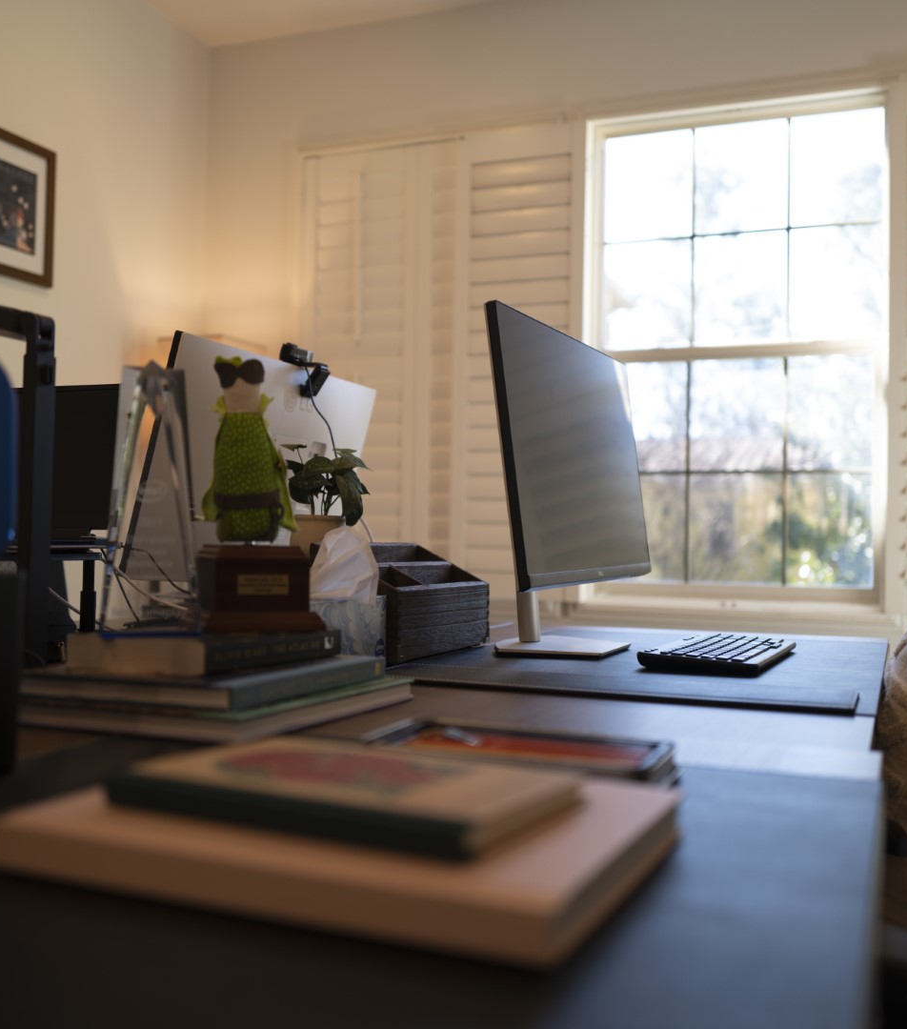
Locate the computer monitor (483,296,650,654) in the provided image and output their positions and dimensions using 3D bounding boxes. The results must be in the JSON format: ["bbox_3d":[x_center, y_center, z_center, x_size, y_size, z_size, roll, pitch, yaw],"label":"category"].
[{"bbox_3d":[0.170,-0.029,1.756,0.180,0.460,0.612,0,-1,23],"label":"computer monitor"}]

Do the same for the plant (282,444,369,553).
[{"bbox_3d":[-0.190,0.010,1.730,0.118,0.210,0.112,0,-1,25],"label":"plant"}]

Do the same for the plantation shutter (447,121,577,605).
[{"bbox_3d":[0.181,-0.466,3.741,0.405,1.495,0.060,0,-1,22],"label":"plantation shutter"}]

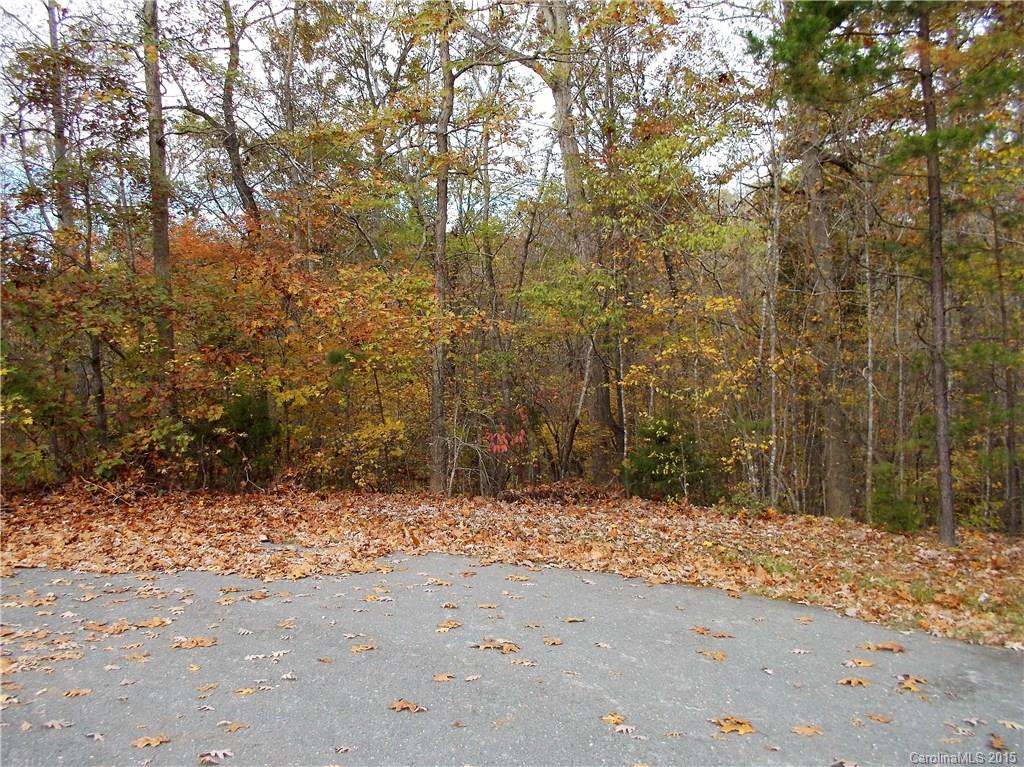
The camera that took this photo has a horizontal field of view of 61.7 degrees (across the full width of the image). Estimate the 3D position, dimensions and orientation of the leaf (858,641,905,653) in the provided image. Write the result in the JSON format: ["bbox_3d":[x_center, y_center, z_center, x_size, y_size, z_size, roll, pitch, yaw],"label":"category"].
[{"bbox_3d":[2.137,1.521,4.960,0.270,0.035,0.140,-1,0,0],"label":"leaf"}]

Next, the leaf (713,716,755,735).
[{"bbox_3d":[0.993,1.533,3.843,0.190,0.030,0.150,-1,0,0],"label":"leaf"}]

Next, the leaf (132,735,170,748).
[{"bbox_3d":[-1.572,1.561,3.738,0.180,0.025,0.100,-1,0,-28],"label":"leaf"}]

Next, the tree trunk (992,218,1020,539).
[{"bbox_3d":[6.107,-0.148,10.600,0.148,4.035,0.148,-3,0,0],"label":"tree trunk"}]

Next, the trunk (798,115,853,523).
[{"bbox_3d":[4.373,-0.910,12.000,0.350,5.608,0.350,-3,0,0],"label":"trunk"}]

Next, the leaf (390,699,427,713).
[{"bbox_3d":[-0.497,1.546,4.117,0.170,0.035,0.120,-1,0,0],"label":"leaf"}]

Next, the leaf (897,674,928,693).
[{"bbox_3d":[2.034,1.524,4.354,0.165,0.030,0.170,-1,0,0],"label":"leaf"}]

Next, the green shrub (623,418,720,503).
[{"bbox_3d":[2.176,1.051,11.700,1.337,1.146,1.200,-1,0,0],"label":"green shrub"}]

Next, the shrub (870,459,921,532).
[{"bbox_3d":[4.249,1.252,9.500,0.554,0.798,0.550,-1,0,0],"label":"shrub"}]

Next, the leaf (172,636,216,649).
[{"bbox_3d":[-1.829,1.485,4.940,0.250,0.030,0.150,0,0,-12],"label":"leaf"}]

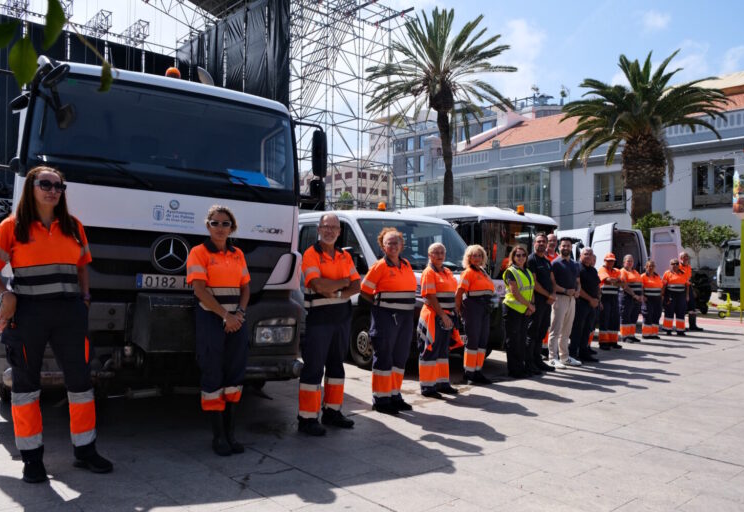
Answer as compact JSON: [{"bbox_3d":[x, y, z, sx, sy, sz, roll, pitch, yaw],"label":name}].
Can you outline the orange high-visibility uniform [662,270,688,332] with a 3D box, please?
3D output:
[{"bbox_3d":[6.586,0.987,12.500,0.510,1.324,0.300,1,-2,-2],"label":"orange high-visibility uniform"}]

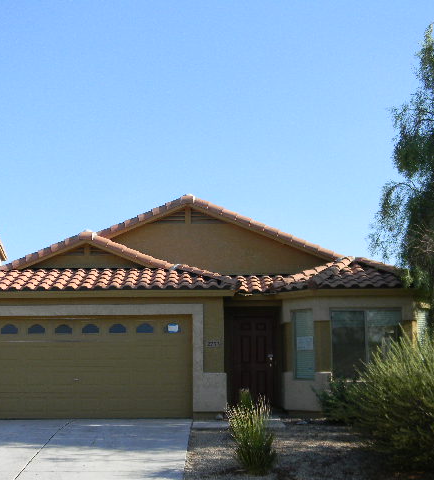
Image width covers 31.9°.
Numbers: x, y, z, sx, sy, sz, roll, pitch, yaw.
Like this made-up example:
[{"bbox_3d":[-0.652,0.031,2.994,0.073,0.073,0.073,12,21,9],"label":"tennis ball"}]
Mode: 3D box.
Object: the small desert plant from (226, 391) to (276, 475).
[{"bbox_3d":[0.504,2.895,11.400,0.740,1.200,0.720,0,-9,1],"label":"small desert plant"}]

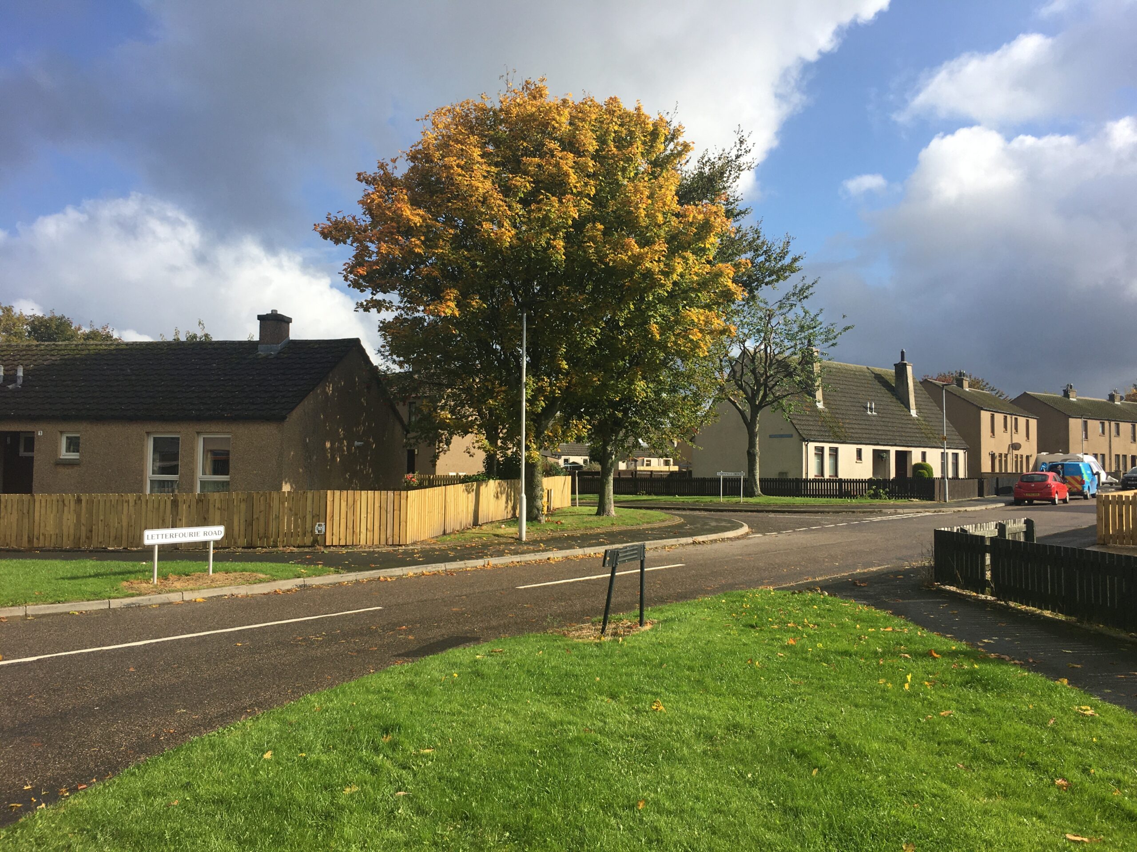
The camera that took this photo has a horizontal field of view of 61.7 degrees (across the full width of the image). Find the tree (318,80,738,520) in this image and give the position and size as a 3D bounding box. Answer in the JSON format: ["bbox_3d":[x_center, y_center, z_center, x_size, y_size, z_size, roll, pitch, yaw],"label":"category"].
[{"bbox_3d":[-1.142,-3.792,29.024,12.400,13.300,11.000,1,-3,0],"label":"tree"}]

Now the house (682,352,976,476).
[{"bbox_3d":[16.223,-0.295,58.152,16.260,8.300,8.430,3,-4,-38],"label":"house"}]

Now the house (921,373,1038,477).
[{"bbox_3d":[28.966,0.340,70.614,7.570,8.000,12.740,-2,-4,42],"label":"house"}]

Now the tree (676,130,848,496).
[{"bbox_3d":[9.605,-5.517,47.839,8.800,18.000,8.400,1,-3,0],"label":"tree"}]

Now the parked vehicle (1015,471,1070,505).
[{"bbox_3d":[21.240,2.753,42.678,1.740,1.490,4.000,-1,-4,37],"label":"parked vehicle"}]

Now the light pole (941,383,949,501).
[{"bbox_3d":[16.618,0.727,41.507,0.650,5.200,0.200,-1,-4,36],"label":"light pole"}]

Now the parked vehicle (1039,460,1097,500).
[{"bbox_3d":[28.097,3.091,53.056,1.920,1.970,4.900,-1,-4,37],"label":"parked vehicle"}]

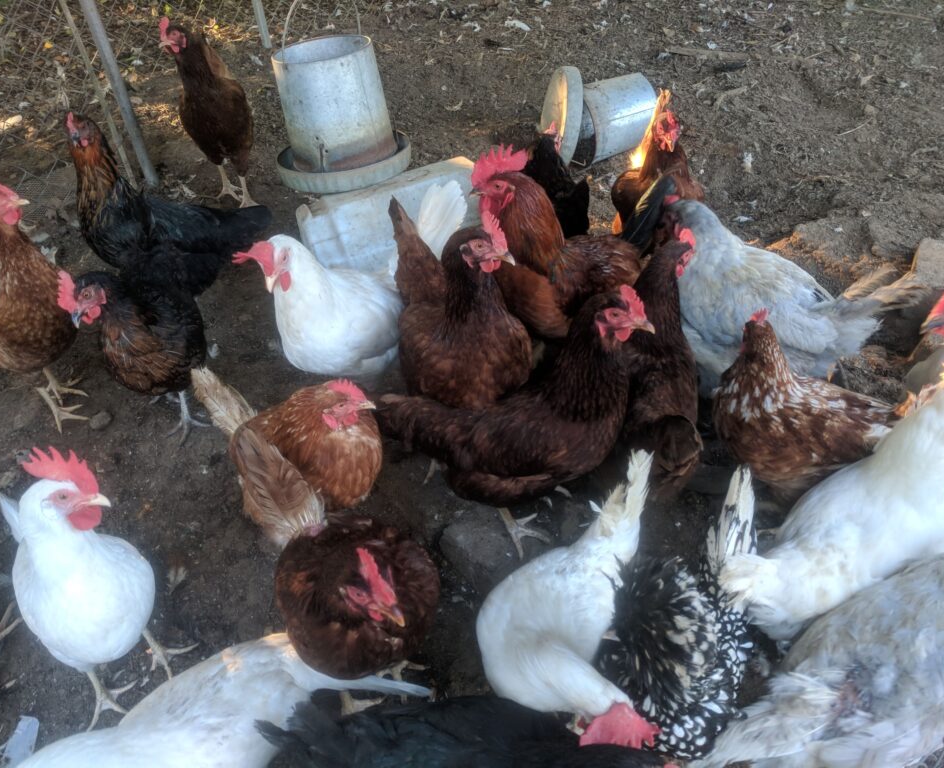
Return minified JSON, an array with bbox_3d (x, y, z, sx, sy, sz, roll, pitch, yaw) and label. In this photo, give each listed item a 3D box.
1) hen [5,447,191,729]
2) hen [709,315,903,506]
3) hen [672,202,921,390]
[{"bbox_3d":[-0.534,0.268,1.033,0.312,0.421,0.198,22,46,33],"label":"hen"},{"bbox_3d":[0.466,0.062,1.090,0.360,0.395,0.200,10,42,16],"label":"hen"},{"bbox_3d":[0.555,-0.115,1.354,0.426,0.380,0.208,7,40,18],"label":"hen"}]

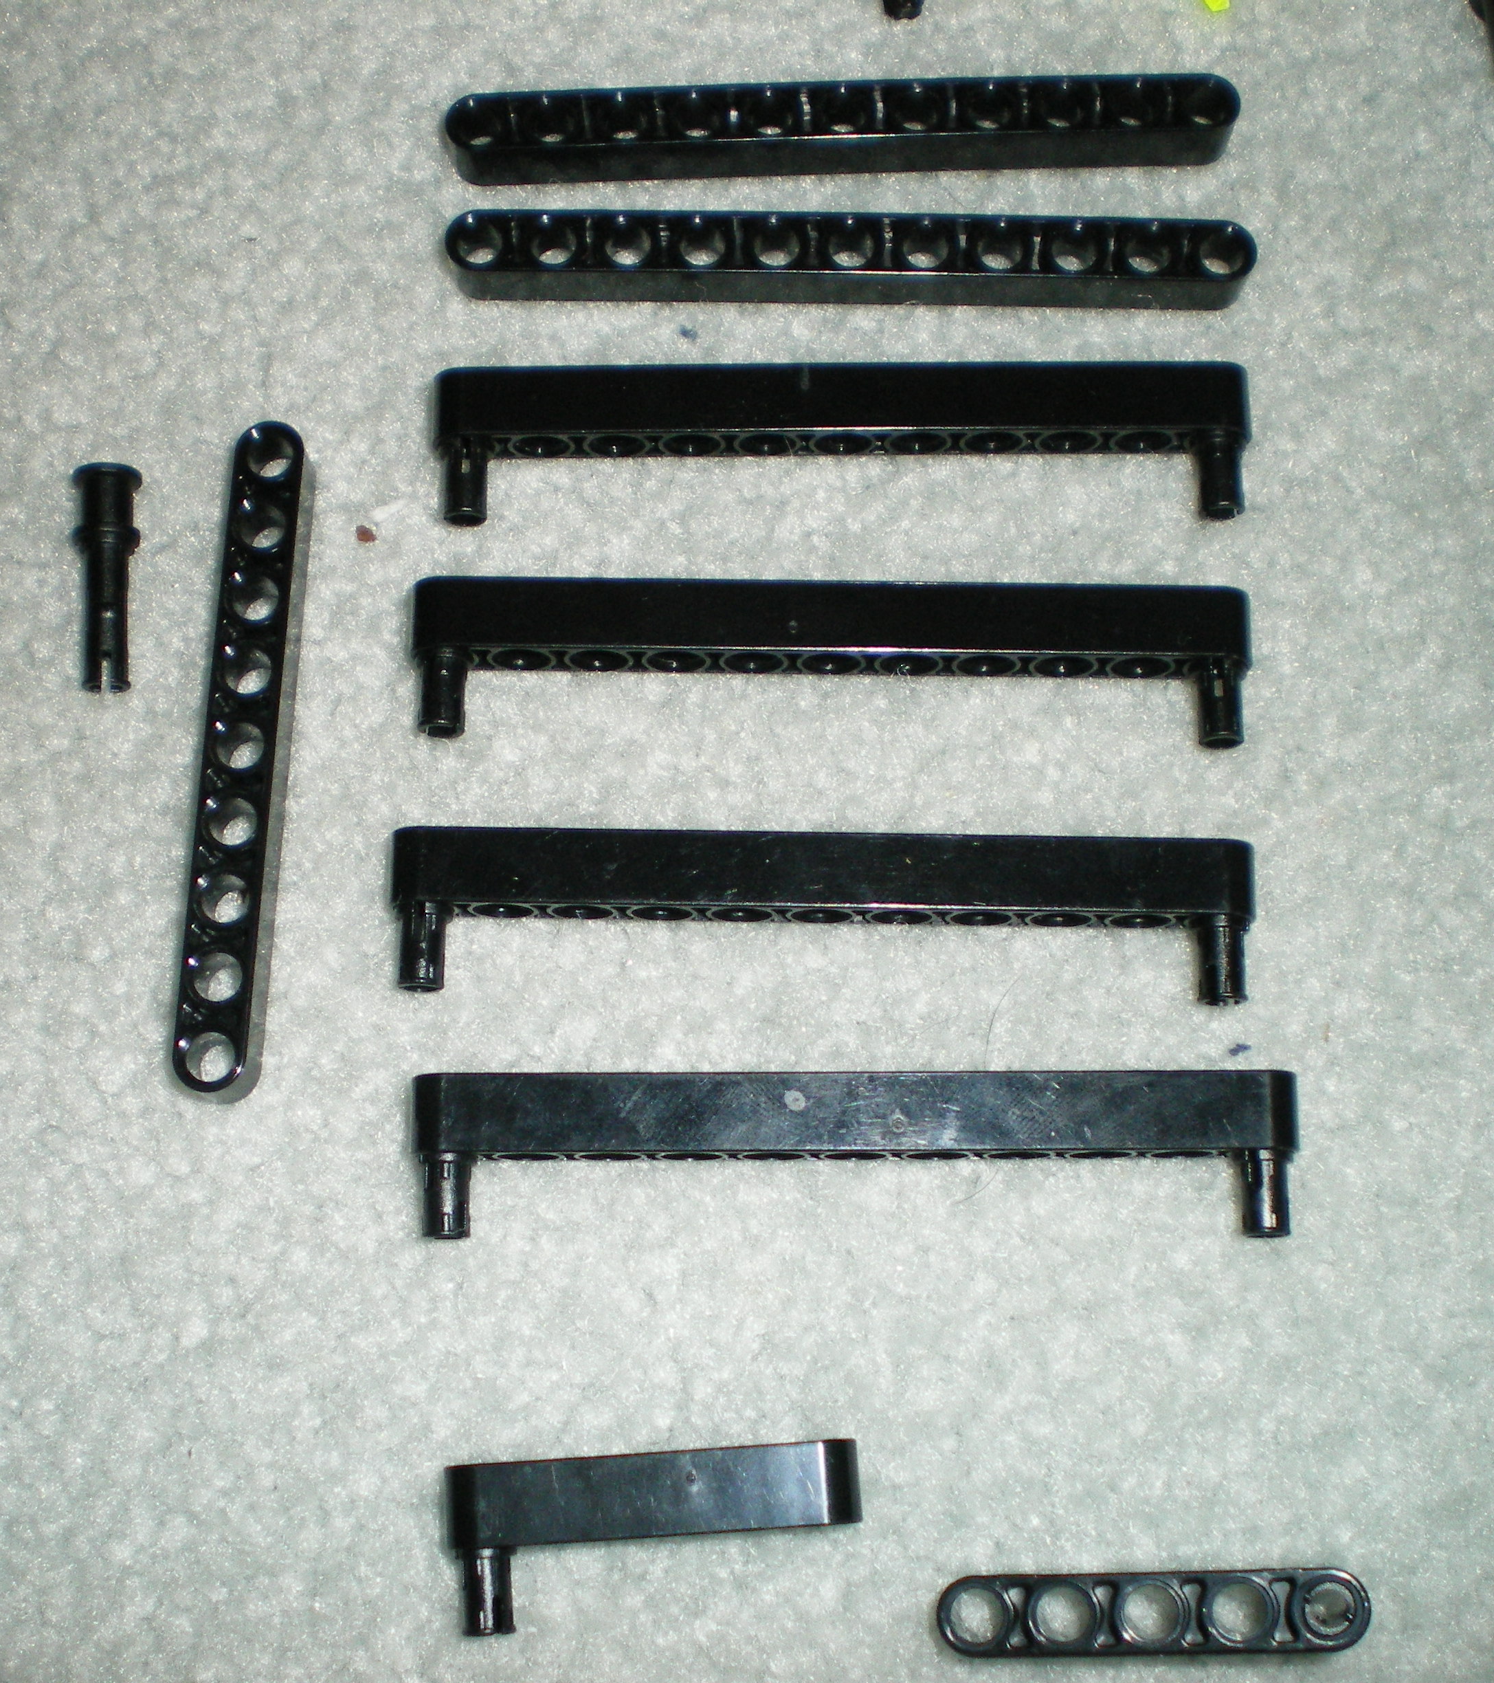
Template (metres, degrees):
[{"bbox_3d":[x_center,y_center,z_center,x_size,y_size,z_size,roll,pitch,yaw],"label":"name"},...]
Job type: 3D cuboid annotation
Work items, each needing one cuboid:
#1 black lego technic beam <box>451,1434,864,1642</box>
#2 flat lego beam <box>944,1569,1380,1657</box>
[{"bbox_3d":[-0.009,0.066,0.223,0.039,0.007,0.016,-4,78,-1],"label":"black lego technic beam"},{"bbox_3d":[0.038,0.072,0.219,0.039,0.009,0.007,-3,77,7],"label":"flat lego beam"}]

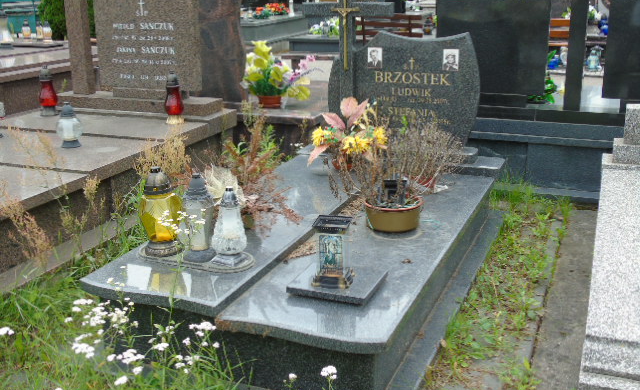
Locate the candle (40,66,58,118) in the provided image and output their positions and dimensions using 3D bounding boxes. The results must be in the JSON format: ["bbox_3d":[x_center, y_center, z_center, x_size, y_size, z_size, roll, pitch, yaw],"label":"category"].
[{"bbox_3d":[-1.889,-0.730,5.100,0.130,0.340,0.130,6,18,21],"label":"candle"}]

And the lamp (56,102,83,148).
[{"bbox_3d":[-1.465,-0.415,4.309,0.150,0.255,0.150,6,19,22],"label":"lamp"}]

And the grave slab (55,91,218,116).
[{"bbox_3d":[-1.328,-0.666,5.330,1.292,0.067,0.357,6,18,21],"label":"grave slab"}]

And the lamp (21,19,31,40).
[{"bbox_3d":[-2.899,-1.636,7.276,0.085,0.190,0.085,6,18,21],"label":"lamp"}]

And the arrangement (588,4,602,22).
[{"bbox_3d":[4.007,-2.648,10.760,0.292,0.269,0.250,6,19,22],"label":"arrangement"}]

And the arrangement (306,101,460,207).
[{"bbox_3d":[0.313,-0.236,3.610,0.704,0.404,0.578,6,18,21],"label":"arrangement"}]

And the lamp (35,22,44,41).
[{"bbox_3d":[-2.686,-1.570,7.051,0.085,0.190,0.085,6,18,21],"label":"lamp"}]

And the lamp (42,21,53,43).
[{"bbox_3d":[-3.466,-2.066,9.362,0.127,0.254,0.127,6,19,22],"label":"lamp"}]

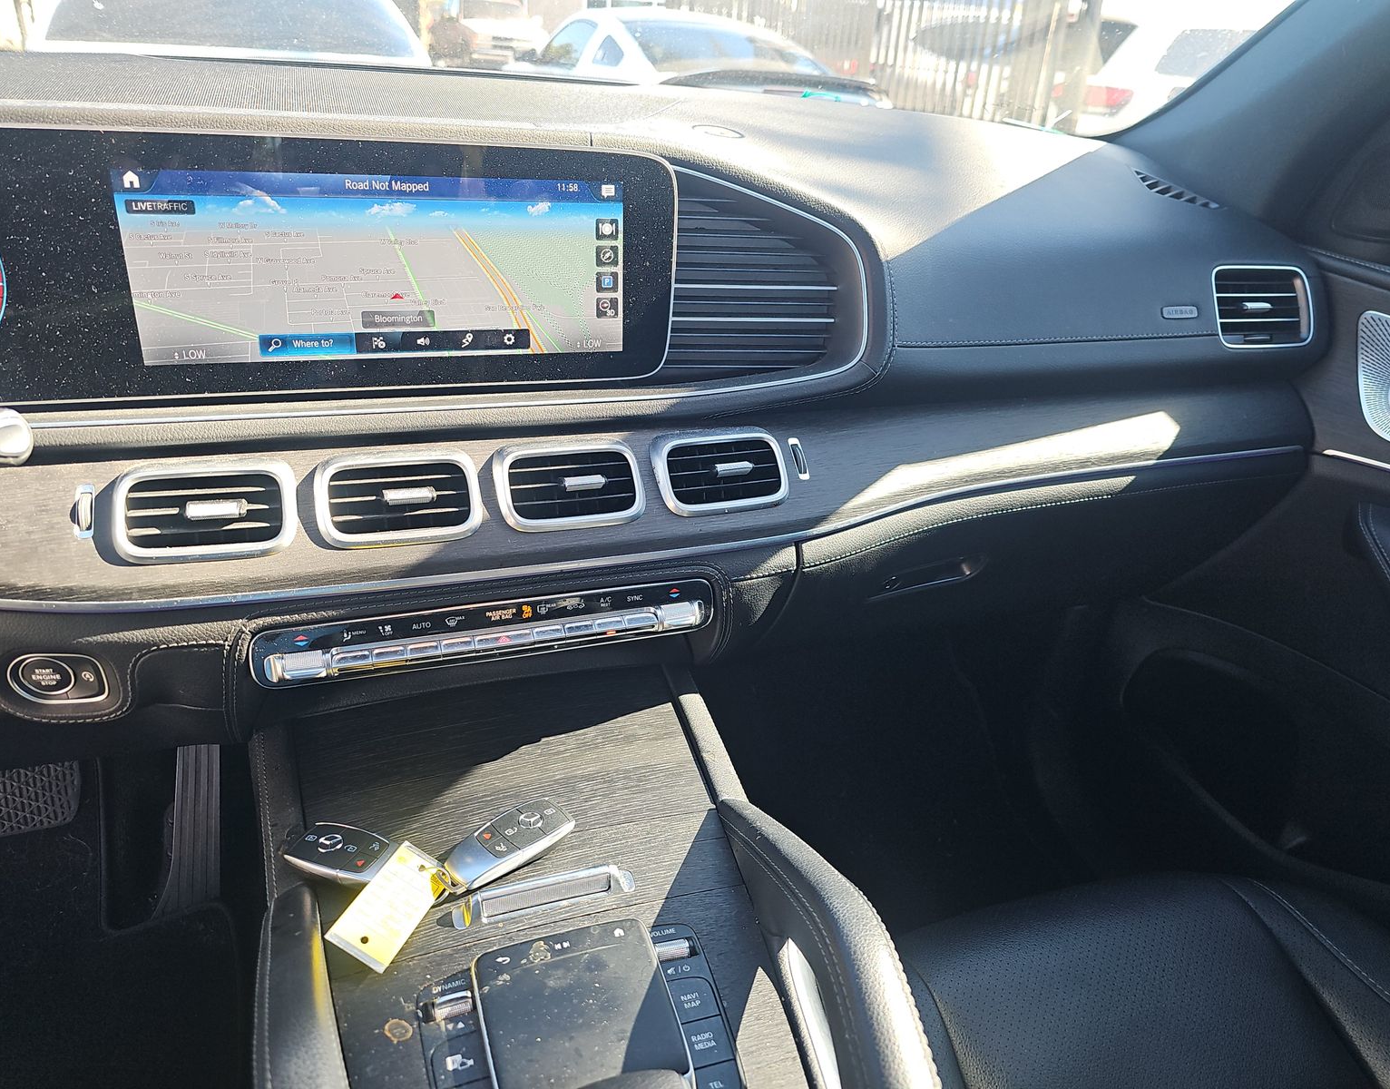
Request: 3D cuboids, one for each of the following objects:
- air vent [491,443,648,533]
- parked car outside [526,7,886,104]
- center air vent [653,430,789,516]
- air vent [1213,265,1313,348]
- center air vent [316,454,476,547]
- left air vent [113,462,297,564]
[{"bbox_3d":[-0.082,-0.039,0.639,0.098,0.056,0.035,-6,-7,-18],"label":"air vent"},{"bbox_3d":[-0.265,-3.280,7.330,1.880,1.390,4.700,-7,30,-21],"label":"parked car outside"},{"bbox_3d":[0.020,-0.050,0.675,0.096,0.056,0.035,-7,-7,-20],"label":"center air vent"},{"bbox_3d":[0.468,-0.197,0.803,0.096,0.067,0.035,-4,4,-16],"label":"air vent"},{"bbox_3d":[-0.185,-0.029,0.605,0.098,0.056,0.035,-6,-7,-18],"label":"center air vent"},{"bbox_3d":[-0.290,-0.020,0.571,0.098,0.056,0.035,-5,-8,-17],"label":"left air vent"}]

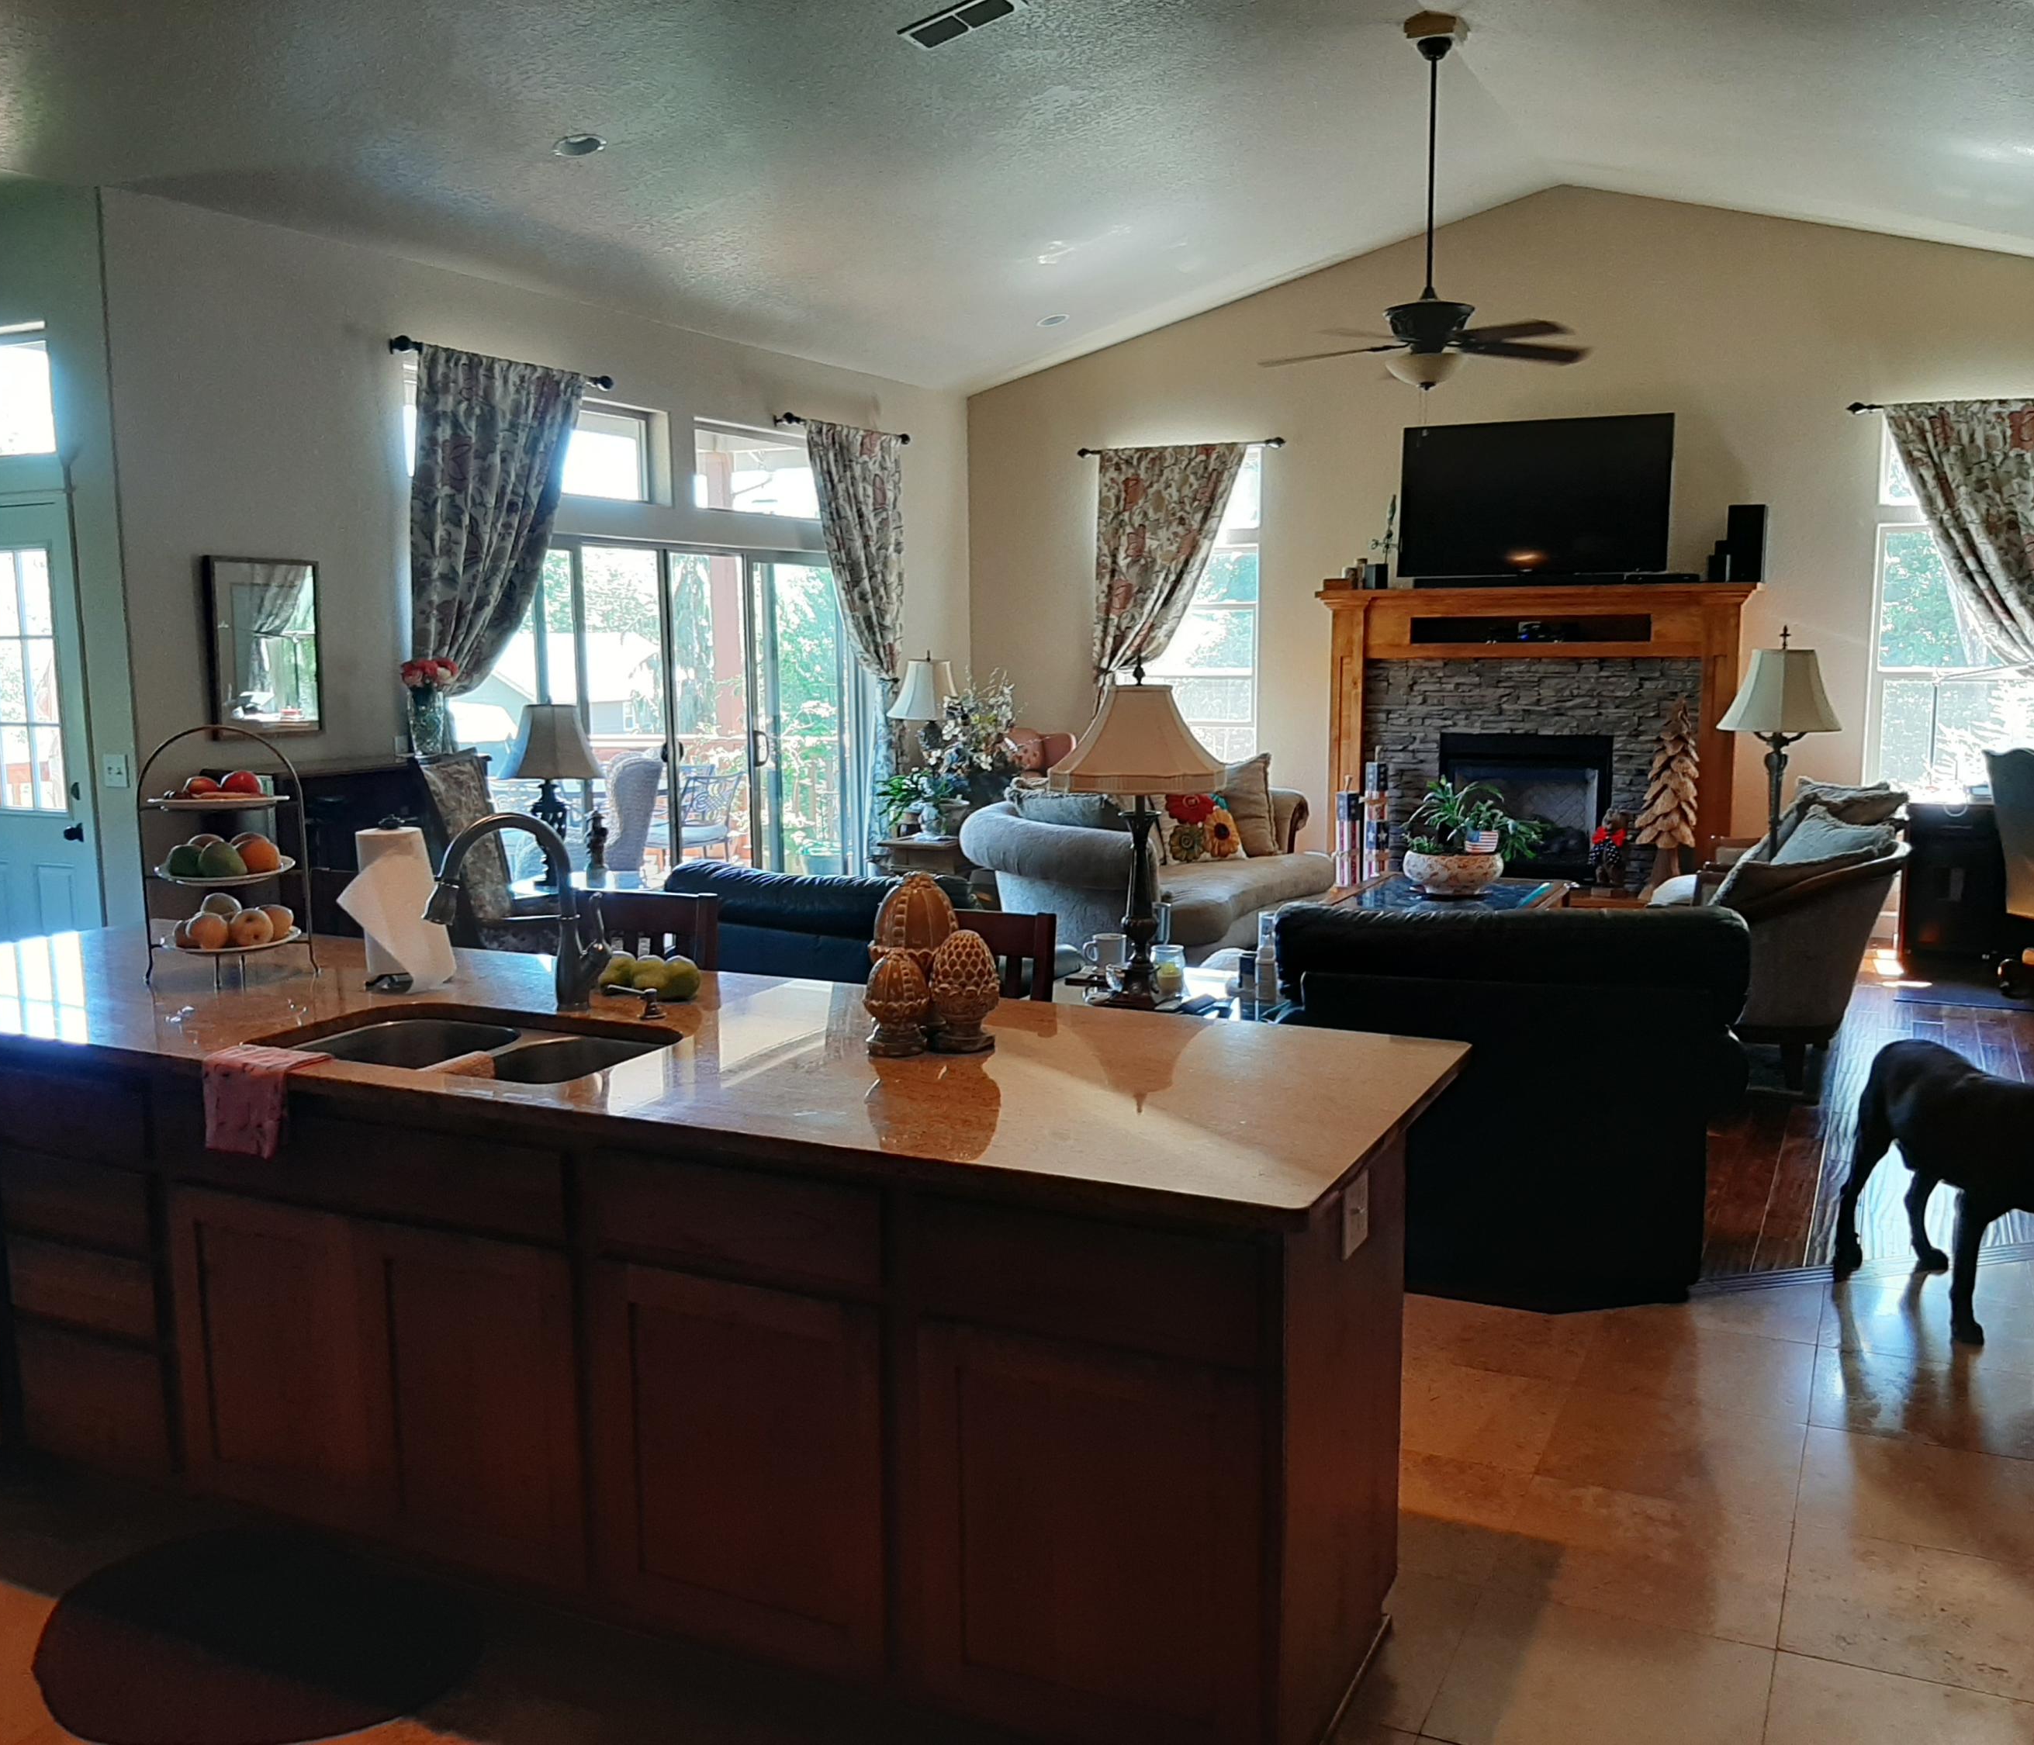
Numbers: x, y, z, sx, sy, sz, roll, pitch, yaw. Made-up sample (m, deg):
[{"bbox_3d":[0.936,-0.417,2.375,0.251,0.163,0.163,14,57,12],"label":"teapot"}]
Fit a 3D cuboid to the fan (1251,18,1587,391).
[{"bbox_3d":[1.619,-2.623,6.861,1.360,1.402,1.360,3,8,26],"label":"fan"}]

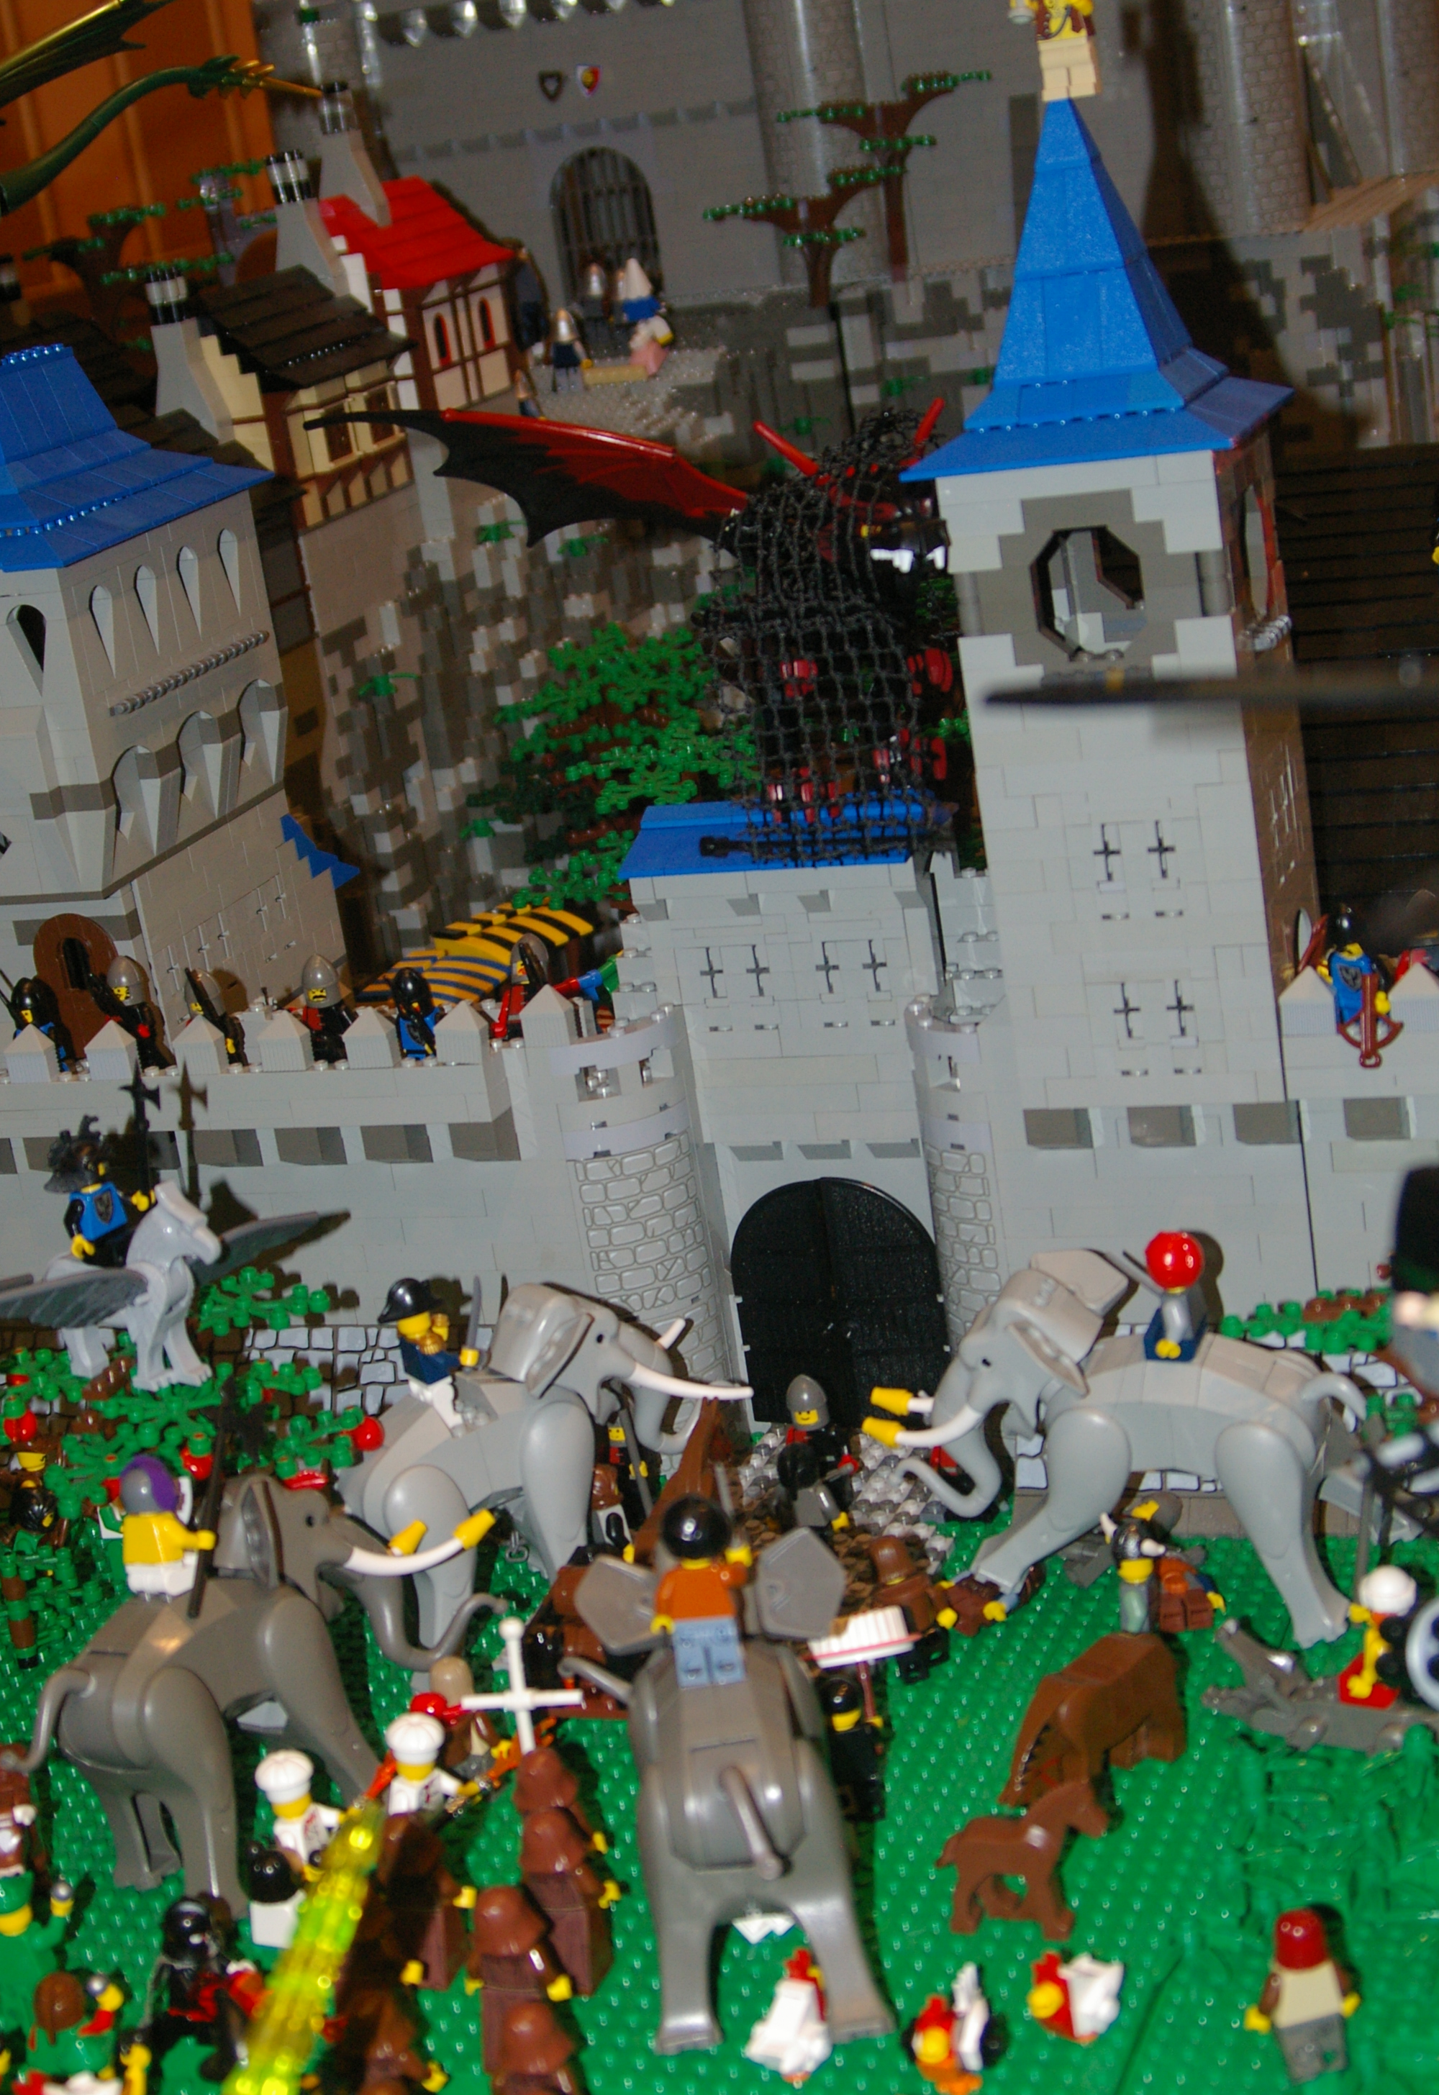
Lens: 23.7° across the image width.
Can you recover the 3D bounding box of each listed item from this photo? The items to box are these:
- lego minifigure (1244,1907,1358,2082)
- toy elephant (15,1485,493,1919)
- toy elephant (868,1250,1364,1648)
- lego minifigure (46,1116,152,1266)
[{"bbox_3d":[0.133,0.215,0.778,0.026,0.043,0.012,-11,18,-8],"label":"lego minifigure"},{"bbox_3d":[-0.125,0.167,0.953,0.066,0.102,0.158,7,23,40],"label":"toy elephant"},{"bbox_3d":[0.116,0.113,1.003,0.148,0.103,0.068,-2,19,21],"label":"toy elephant"},{"bbox_3d":[-0.185,0.044,1.012,0.024,0.041,0.027,10,25,44],"label":"lego minifigure"}]

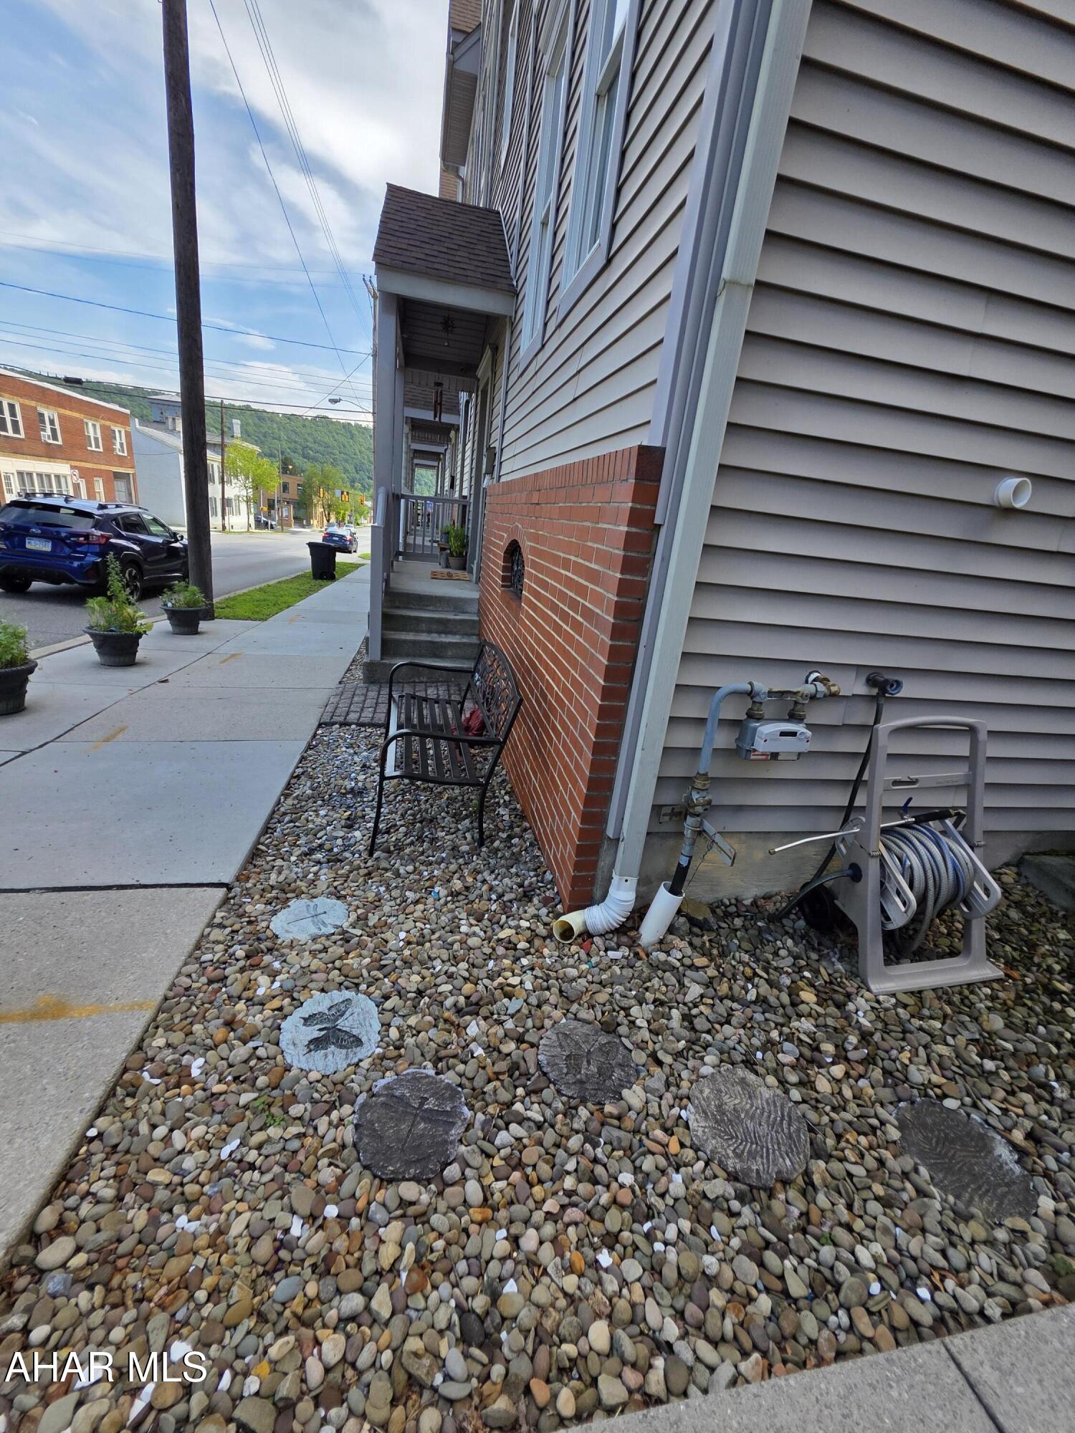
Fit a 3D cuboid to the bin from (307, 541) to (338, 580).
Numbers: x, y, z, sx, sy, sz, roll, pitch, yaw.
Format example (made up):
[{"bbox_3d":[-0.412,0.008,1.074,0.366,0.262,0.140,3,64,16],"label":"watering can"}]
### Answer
[{"bbox_3d":[-6.387,-4.617,16.000,0.800,1.070,0.680,5,20,-5],"label":"bin"}]

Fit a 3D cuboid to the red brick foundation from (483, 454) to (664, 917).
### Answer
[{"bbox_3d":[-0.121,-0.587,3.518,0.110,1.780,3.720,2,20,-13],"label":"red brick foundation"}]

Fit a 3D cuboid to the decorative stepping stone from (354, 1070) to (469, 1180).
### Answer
[{"bbox_3d":[-0.295,0.967,1.268,0.260,0.040,0.260,2,17,-13],"label":"decorative stepping stone"}]

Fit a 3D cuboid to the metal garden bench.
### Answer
[{"bbox_3d":[-0.517,0.039,2.891,0.620,0.840,1.300,2,17,-13],"label":"metal garden bench"}]

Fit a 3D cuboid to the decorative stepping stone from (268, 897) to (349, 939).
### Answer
[{"bbox_3d":[-0.807,0.725,1.909,0.252,0.040,0.252,2,17,-13],"label":"decorative stepping stone"}]

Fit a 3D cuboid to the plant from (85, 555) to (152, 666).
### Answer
[{"bbox_3d":[-3.961,-0.986,5.031,0.510,1.000,0.500,2,21,-13],"label":"plant"}]

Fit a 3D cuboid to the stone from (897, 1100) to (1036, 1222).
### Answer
[{"bbox_3d":[1.038,1.076,1.315,0.285,0.035,0.285,-1,18,-12],"label":"stone"}]

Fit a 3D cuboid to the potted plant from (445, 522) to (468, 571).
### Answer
[{"bbox_3d":[-1.179,-2.516,7.962,0.340,0.700,0.340,2,21,-13],"label":"potted plant"}]

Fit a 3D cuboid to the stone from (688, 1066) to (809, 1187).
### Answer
[{"bbox_3d":[0.528,1.028,1.350,0.305,0.040,0.305,2,17,-13],"label":"stone"}]

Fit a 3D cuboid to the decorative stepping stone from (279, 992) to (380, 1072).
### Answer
[{"bbox_3d":[-0.571,0.875,1.482,0.262,0.040,0.262,2,17,-13],"label":"decorative stepping stone"}]

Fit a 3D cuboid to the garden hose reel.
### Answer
[{"bbox_3d":[1.366,0.453,1.855,0.550,0.845,0.430,2,21,-13],"label":"garden hose reel"}]

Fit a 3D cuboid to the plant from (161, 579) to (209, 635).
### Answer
[{"bbox_3d":[-4.375,-1.349,6.649,0.480,0.640,0.480,2,21,-13],"label":"plant"}]

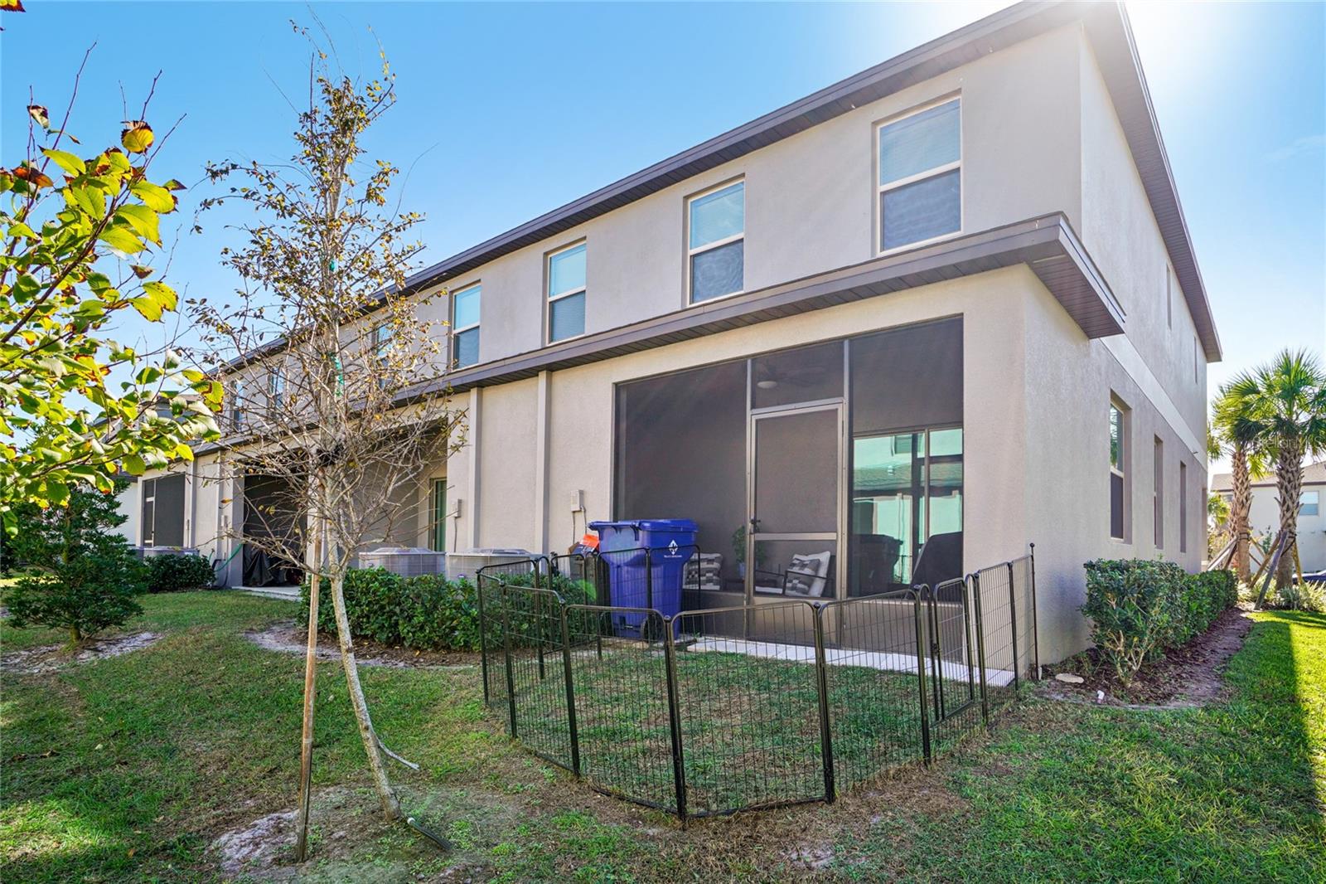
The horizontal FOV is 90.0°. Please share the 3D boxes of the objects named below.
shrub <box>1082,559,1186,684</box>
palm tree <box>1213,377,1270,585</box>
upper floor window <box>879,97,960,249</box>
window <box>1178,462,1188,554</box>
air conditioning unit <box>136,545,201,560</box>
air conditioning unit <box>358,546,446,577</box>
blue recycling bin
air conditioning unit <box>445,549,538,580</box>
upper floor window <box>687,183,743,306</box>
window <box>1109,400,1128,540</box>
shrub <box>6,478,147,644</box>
[{"bbox_3d":[3.757,1.416,5.300,0.760,0.900,0.760,-4,-6,42],"label":"shrub"},{"bbox_3d":[17.584,1.062,20.000,2.300,6.200,2.300,-4,-6,40],"label":"palm tree"},{"bbox_3d":[2.851,-2.948,7.370,0.910,1.500,0.120,-4,-6,40],"label":"upper floor window"},{"bbox_3d":[10.603,1.329,13.500,0.130,1.650,0.970,-4,-6,42],"label":"window"},{"bbox_3d":[-10.501,2.665,14.100,0.850,0.850,0.850,-4,-6,40],"label":"air conditioning unit"},{"bbox_3d":[-3.387,1.824,8.650,0.820,0.870,0.820,-4,-6,40],"label":"air conditioning unit"},{"bbox_3d":[-0.199,1.371,6.700,0.680,1.100,0.820,-4,-6,40],"label":"blue recycling bin"},{"bbox_3d":[-1.993,1.671,7.750,0.820,0.870,0.820,-4,-6,40],"label":"air conditioning unit"},{"bbox_3d":[0.719,-2.706,9.020,0.920,1.500,0.120,-4,-6,40],"label":"upper floor window"},{"bbox_3d":[5.542,0.352,8.050,0.130,1.620,1.080,-4,-6,42],"label":"window"},{"bbox_3d":[-7.273,1.448,8.200,1.550,2.000,1.550,-4,-6,40],"label":"shrub"}]

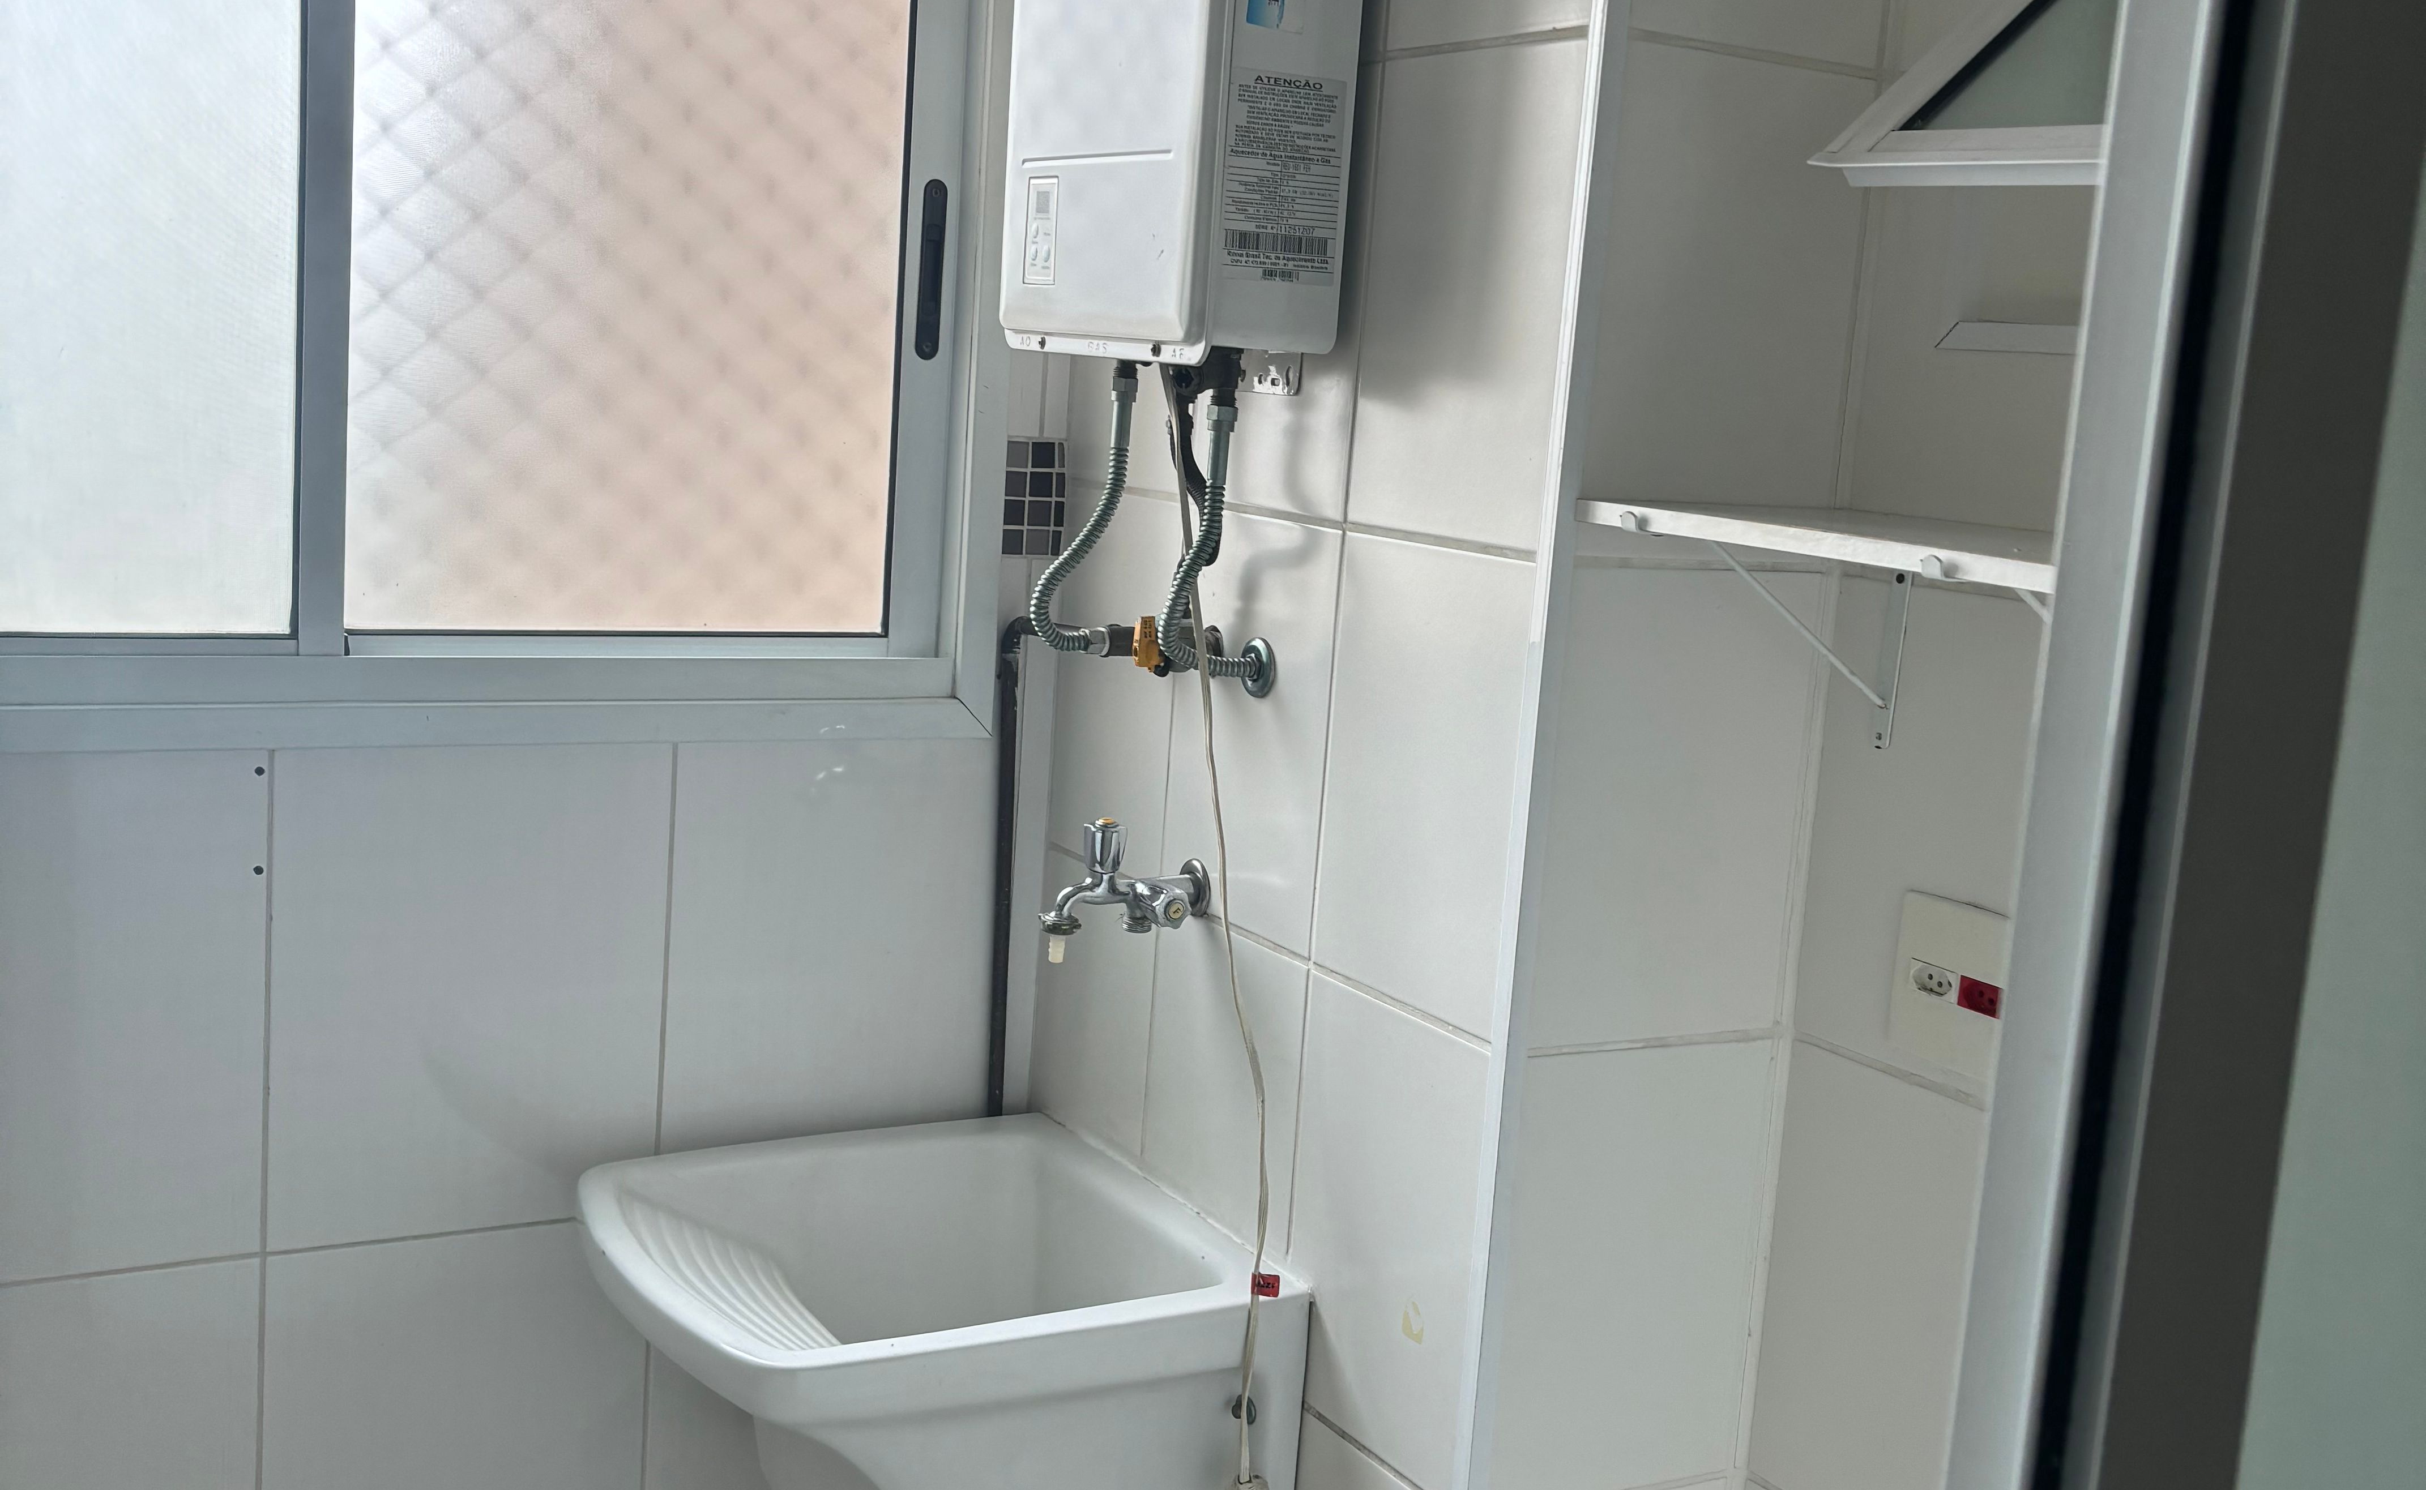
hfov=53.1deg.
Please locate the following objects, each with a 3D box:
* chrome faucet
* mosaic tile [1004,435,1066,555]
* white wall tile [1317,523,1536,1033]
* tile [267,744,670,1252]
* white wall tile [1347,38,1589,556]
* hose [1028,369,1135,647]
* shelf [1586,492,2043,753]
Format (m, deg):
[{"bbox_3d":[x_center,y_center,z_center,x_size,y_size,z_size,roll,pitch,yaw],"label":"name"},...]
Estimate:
[{"bbox_3d":[-0.067,0.118,2.018,0.145,0.112,0.075,-1,10,-30],"label":"chrome faucet"},{"bbox_3d":[-0.167,-0.231,2.265,0.066,0.110,0.010,-1,10,-30],"label":"mosaic tile"},{"bbox_3d":[0.155,0.026,1.789,0.010,0.350,0.240,-1,10,-30],"label":"white wall tile"},{"bbox_3d":[-0.636,0.210,2.078,0.329,0.425,0.012,-1,10,-30],"label":"tile"},{"bbox_3d":[0.180,-0.321,1.741,0.012,0.346,0.240,-1,10,-30],"label":"white wall tile"},{"bbox_3d":[-0.104,-0.195,1.989,0.079,0.234,0.052,-1,10,-30],"label":"hose"},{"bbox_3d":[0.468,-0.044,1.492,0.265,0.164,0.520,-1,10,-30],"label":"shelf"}]

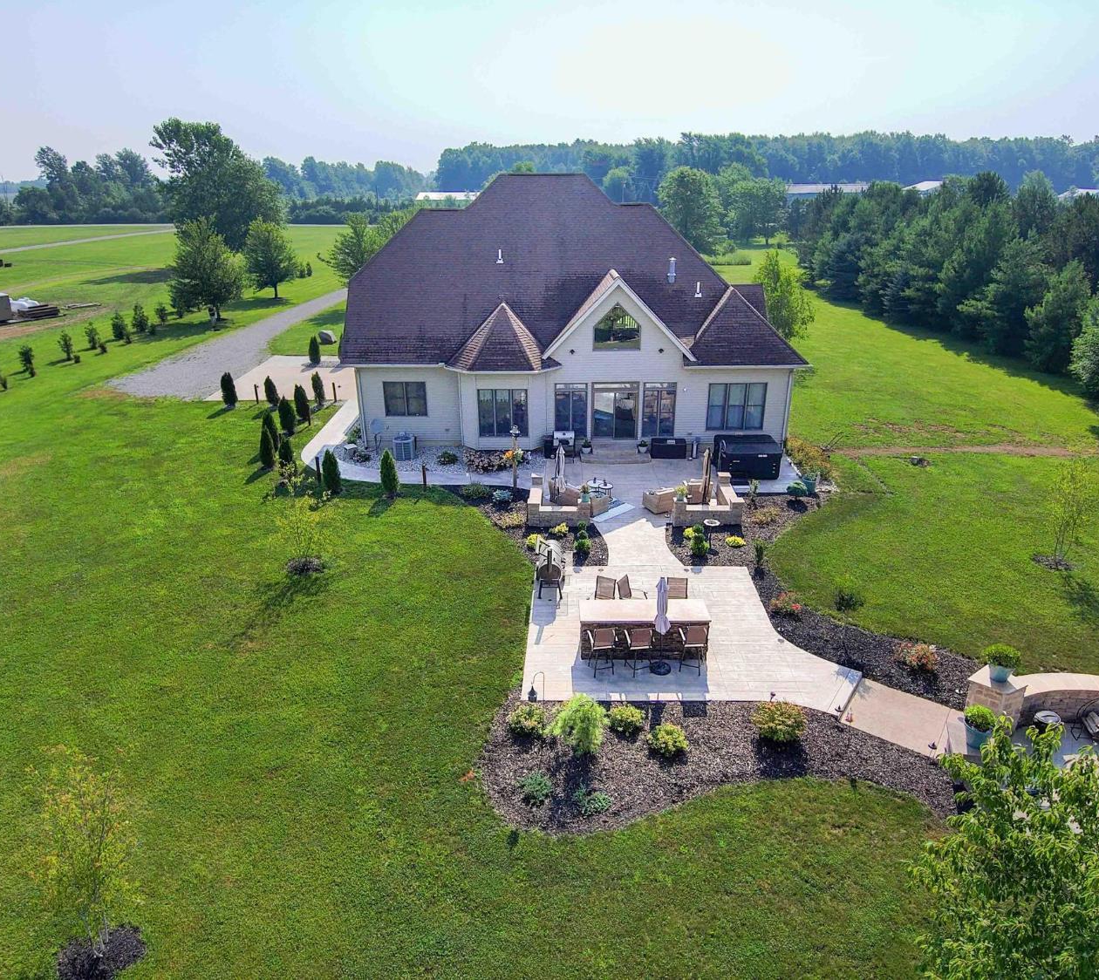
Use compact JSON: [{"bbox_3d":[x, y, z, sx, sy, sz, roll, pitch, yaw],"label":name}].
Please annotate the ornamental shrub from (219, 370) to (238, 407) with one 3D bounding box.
[{"bbox_3d":[-15.175,-4.750,37.456,0.720,1.780,0.720,0,21,1],"label":"ornamental shrub"}]

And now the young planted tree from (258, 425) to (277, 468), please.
[{"bbox_3d":[-10.736,-1.590,29.971,0.630,1.700,0.630,0,23,1],"label":"young planted tree"}]

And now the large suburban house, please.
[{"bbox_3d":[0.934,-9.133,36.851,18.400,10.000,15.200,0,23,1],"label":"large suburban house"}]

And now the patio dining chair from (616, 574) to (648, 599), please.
[{"bbox_3d":[2.044,2.630,19.202,0.660,0.980,0.600,9,23,24],"label":"patio dining chair"}]

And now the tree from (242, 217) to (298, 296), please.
[{"bbox_3d":[-23.050,-19.101,65.493,4.500,6.400,4.400,0,23,1],"label":"tree"}]

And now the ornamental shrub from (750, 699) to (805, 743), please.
[{"bbox_3d":[4.389,4.407,15.182,1.040,0.640,1.040,0,21,1],"label":"ornamental shrub"}]

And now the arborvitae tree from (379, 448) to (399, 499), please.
[{"bbox_3d":[-5.549,-0.576,27.361,0.660,1.780,0.660,0,23,1],"label":"arborvitae tree"}]

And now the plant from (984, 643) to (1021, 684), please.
[{"bbox_3d":[9.473,3.610,16.616,0.740,0.800,0.740,0,23,1],"label":"plant"}]

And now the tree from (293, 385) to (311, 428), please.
[{"bbox_3d":[-10.988,-3.845,35.213,0.680,1.760,0.680,0,23,1],"label":"tree"}]

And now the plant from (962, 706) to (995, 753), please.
[{"bbox_3d":[8.765,4.863,16.174,0.640,0.850,0.640,0,23,1],"label":"plant"}]

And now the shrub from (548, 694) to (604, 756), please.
[{"bbox_3d":[0.497,4.350,14.826,1.050,1.060,1.050,0,21,1],"label":"shrub"}]

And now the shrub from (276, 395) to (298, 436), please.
[{"bbox_3d":[-11.111,-3.176,33.499,0.740,1.650,0.740,0,21,1],"label":"shrub"}]

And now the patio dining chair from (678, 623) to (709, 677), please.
[{"bbox_3d":[3.072,3.305,17.110,0.620,1.220,0.650,-2,21,-5],"label":"patio dining chair"}]

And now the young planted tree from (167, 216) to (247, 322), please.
[{"bbox_3d":[-24.435,-15.716,56.527,5.400,7.200,5.300,0,23,1],"label":"young planted tree"}]

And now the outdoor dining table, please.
[{"bbox_3d":[2.096,3.149,17.738,2.845,1.070,1.010,0,21,1],"label":"outdoor dining table"}]

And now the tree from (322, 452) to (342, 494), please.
[{"bbox_3d":[-7.428,-0.618,27.013,0.620,1.520,0.620,0,21,1],"label":"tree"}]

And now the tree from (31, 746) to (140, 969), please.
[{"bbox_3d":[-6.578,5.365,11.379,1.450,3.750,1.400,0,23,1],"label":"tree"}]

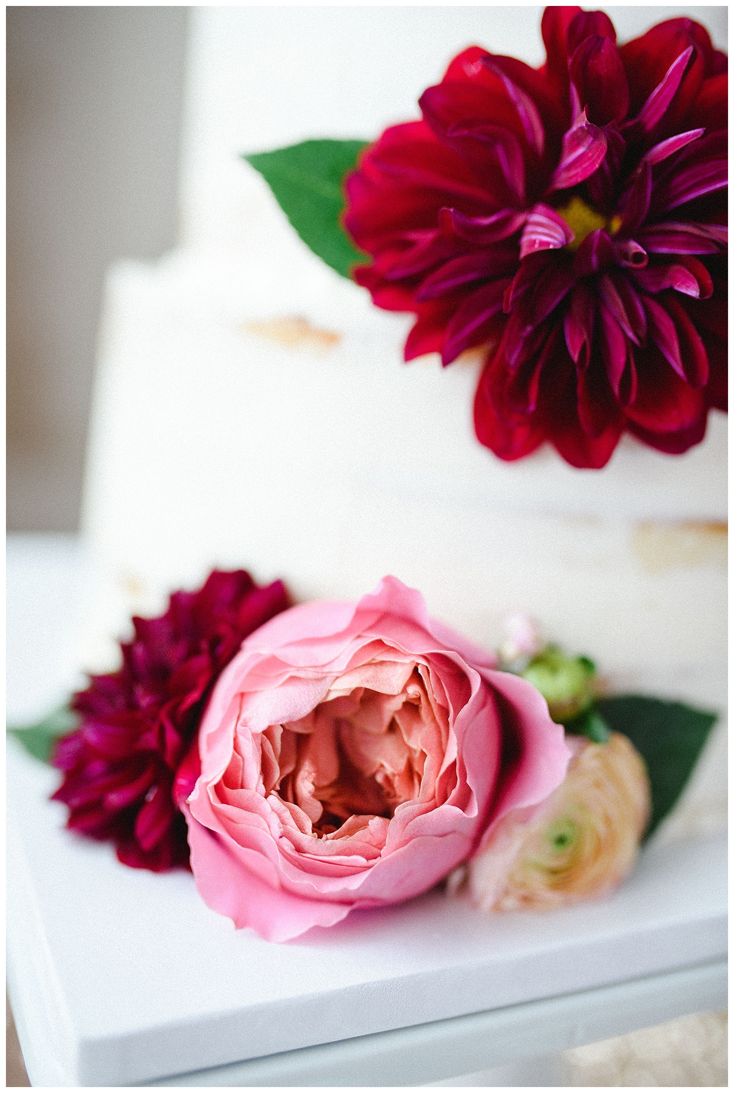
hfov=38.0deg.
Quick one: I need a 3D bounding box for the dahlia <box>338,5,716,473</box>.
[{"bbox_3d":[0.055,-0.080,0.276,0.119,0.117,0.058,8,14,4],"label":"dahlia"}]

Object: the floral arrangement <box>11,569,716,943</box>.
[{"bbox_3d":[0.001,0.045,0.271,0.197,0.079,0.078,6,14,-2],"label":"floral arrangement"}]

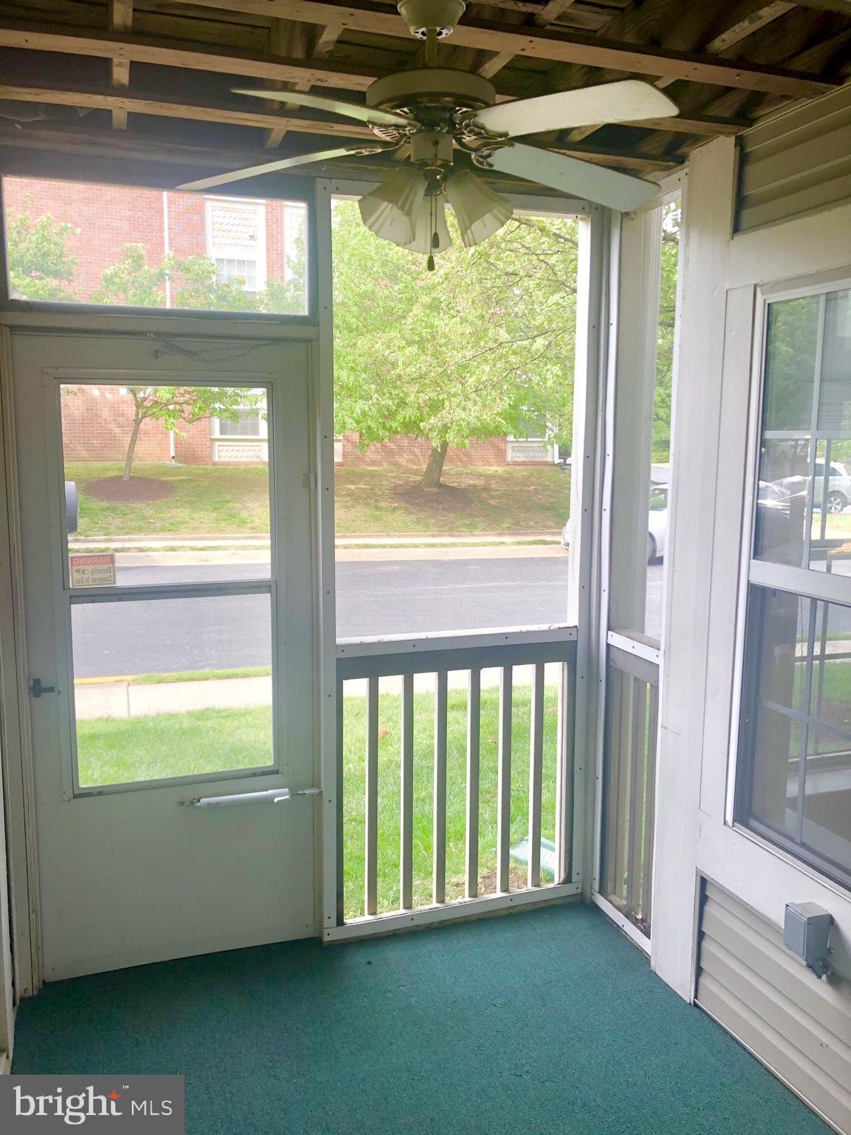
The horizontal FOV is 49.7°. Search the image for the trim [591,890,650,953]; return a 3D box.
[{"bbox_3d":[0.691,1.229,3.214,0.031,0.048,0.396,-2,9,-19],"label":"trim"}]

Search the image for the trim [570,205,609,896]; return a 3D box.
[{"bbox_3d":[0.560,-0.002,3.244,0.053,2.448,0.031,-2,9,-19],"label":"trim"}]

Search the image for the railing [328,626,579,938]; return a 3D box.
[{"bbox_3d":[0.111,0.729,3.222,0.945,1.018,0.085,-2,9,-19],"label":"railing"}]

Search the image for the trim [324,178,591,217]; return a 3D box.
[{"bbox_3d":[0.122,-1.173,2.923,0.894,0.044,0.031,-2,9,-19],"label":"trim"}]

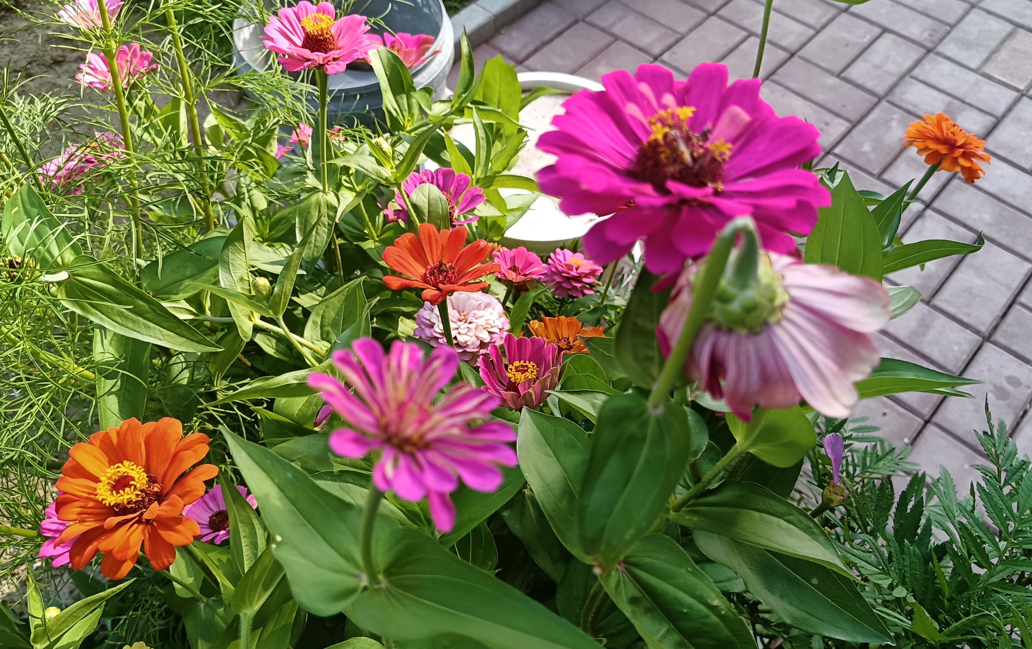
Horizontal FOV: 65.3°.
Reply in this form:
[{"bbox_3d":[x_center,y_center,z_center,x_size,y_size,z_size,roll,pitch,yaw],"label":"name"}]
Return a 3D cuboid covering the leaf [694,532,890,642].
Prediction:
[{"bbox_3d":[0.144,0.132,0.415,0.127,0.015,0.042,32,71,-9],"label":"leaf"}]

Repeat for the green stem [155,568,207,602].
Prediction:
[{"bbox_3d":[-0.196,0.155,0.475,0.007,0.060,0.007,-3,56,3],"label":"green stem"}]

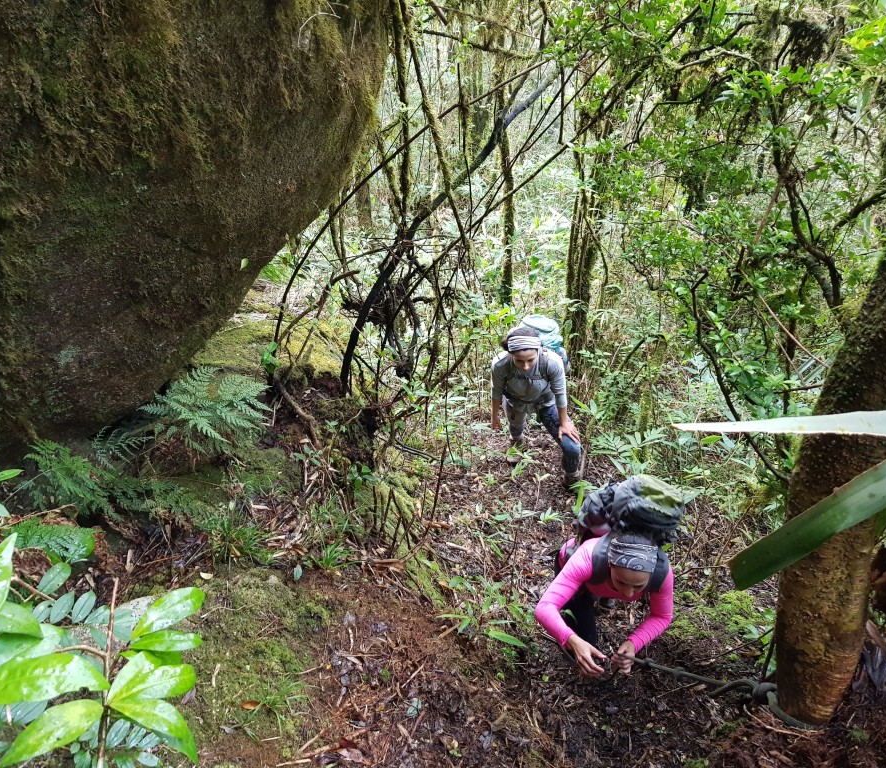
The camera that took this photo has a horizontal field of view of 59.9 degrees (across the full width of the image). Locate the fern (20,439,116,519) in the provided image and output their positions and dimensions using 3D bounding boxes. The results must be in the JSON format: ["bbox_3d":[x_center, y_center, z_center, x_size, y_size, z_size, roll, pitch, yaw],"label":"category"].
[{"bbox_3d":[-1.253,0.316,2.600,0.300,0.160,0.260,11,35,17],"label":"fern"}]

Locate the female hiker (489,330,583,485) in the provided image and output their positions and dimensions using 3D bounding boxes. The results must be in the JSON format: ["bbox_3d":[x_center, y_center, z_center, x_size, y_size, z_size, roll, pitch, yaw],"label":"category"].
[{"bbox_3d":[0.593,0.141,5.000,0.560,1.220,0.660,7,34,11],"label":"female hiker"}]

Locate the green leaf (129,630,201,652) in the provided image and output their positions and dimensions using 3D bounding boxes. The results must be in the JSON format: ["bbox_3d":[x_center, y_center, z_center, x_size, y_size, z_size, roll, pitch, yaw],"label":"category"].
[{"bbox_3d":[-0.370,0.344,1.030,0.092,0.014,0.032,-4,33,-7],"label":"green leaf"}]

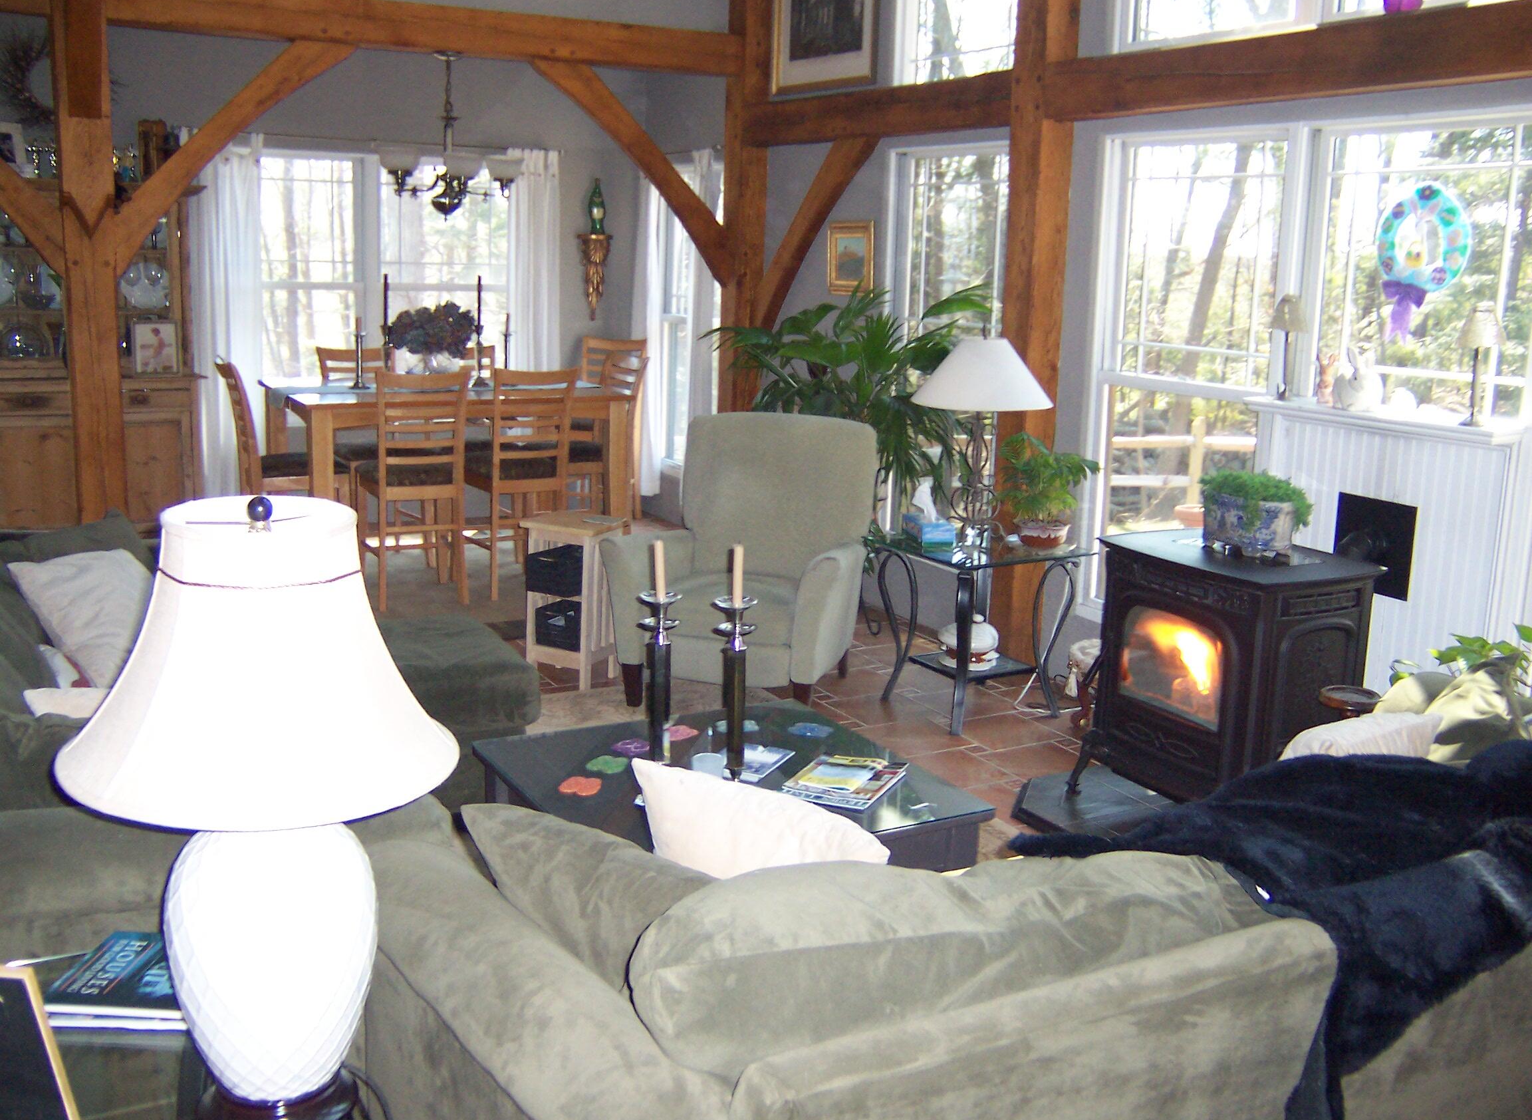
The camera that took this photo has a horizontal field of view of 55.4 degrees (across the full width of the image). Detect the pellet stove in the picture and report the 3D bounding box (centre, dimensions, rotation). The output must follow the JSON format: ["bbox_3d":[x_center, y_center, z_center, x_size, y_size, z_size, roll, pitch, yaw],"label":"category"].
[{"bbox_3d":[1.266,0.364,4.057,0.510,0.775,0.660,-5,13,-28],"label":"pellet stove"}]

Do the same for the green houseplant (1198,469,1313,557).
[{"bbox_3d":[1.423,-0.151,4.286,0.210,0.245,0.260,-5,13,-29],"label":"green houseplant"}]

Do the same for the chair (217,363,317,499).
[{"bbox_3d":[-2.248,-0.394,6.812,0.560,1.085,0.470,-5,13,-29],"label":"chair"}]

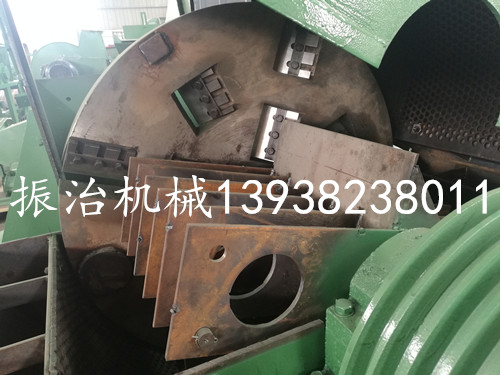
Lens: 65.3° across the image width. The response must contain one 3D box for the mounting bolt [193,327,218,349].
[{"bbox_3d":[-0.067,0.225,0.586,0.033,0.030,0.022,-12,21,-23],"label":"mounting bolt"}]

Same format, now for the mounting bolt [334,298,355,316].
[{"bbox_3d":[0.140,0.177,0.577,0.029,0.018,0.029,-12,21,-23],"label":"mounting bolt"}]

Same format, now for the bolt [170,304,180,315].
[{"bbox_3d":[-0.107,0.176,0.562,0.015,0.015,0.014,-12,21,-23],"label":"bolt"}]

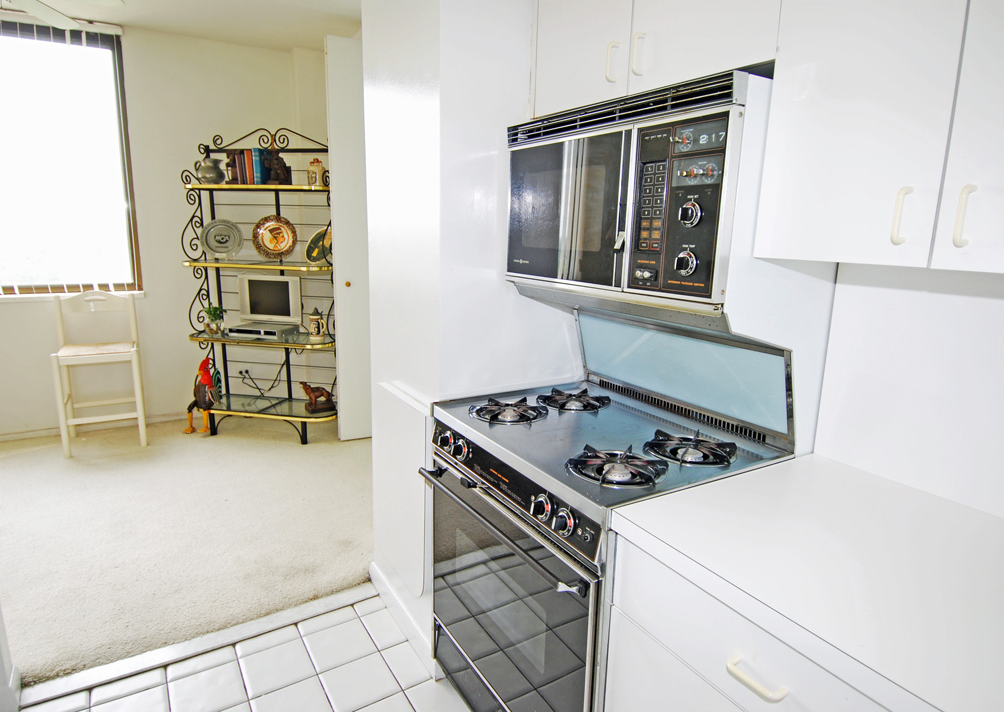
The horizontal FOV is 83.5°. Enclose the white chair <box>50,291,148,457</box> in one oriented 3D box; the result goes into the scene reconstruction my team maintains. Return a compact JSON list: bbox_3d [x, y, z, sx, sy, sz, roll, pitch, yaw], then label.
[{"bbox_3d":[-2.613,0.084,3.660,0.445,0.975,0.470,-5,14,-29],"label":"white chair"}]

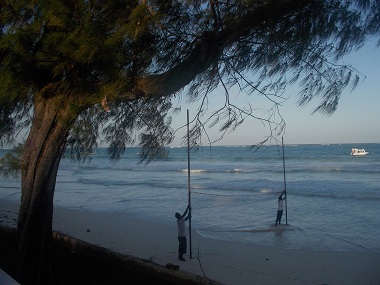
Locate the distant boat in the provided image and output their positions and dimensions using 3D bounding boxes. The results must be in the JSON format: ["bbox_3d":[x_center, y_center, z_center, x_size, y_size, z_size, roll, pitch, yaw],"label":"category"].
[{"bbox_3d":[72.550,4.145,136.000,6.900,2.950,2.200,-1,-1,11],"label":"distant boat"}]

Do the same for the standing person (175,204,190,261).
[{"bbox_3d":[-0.254,3.223,11.400,0.560,1.960,0.500,-1,-1,-5],"label":"standing person"}]

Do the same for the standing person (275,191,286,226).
[{"bbox_3d":[5.300,3.845,18.600,0.650,2.060,0.500,-1,-1,-5],"label":"standing person"}]

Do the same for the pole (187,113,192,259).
[{"bbox_3d":[-0.018,1.496,11.500,0.070,5.400,0.070,-1,-1,0],"label":"pole"}]

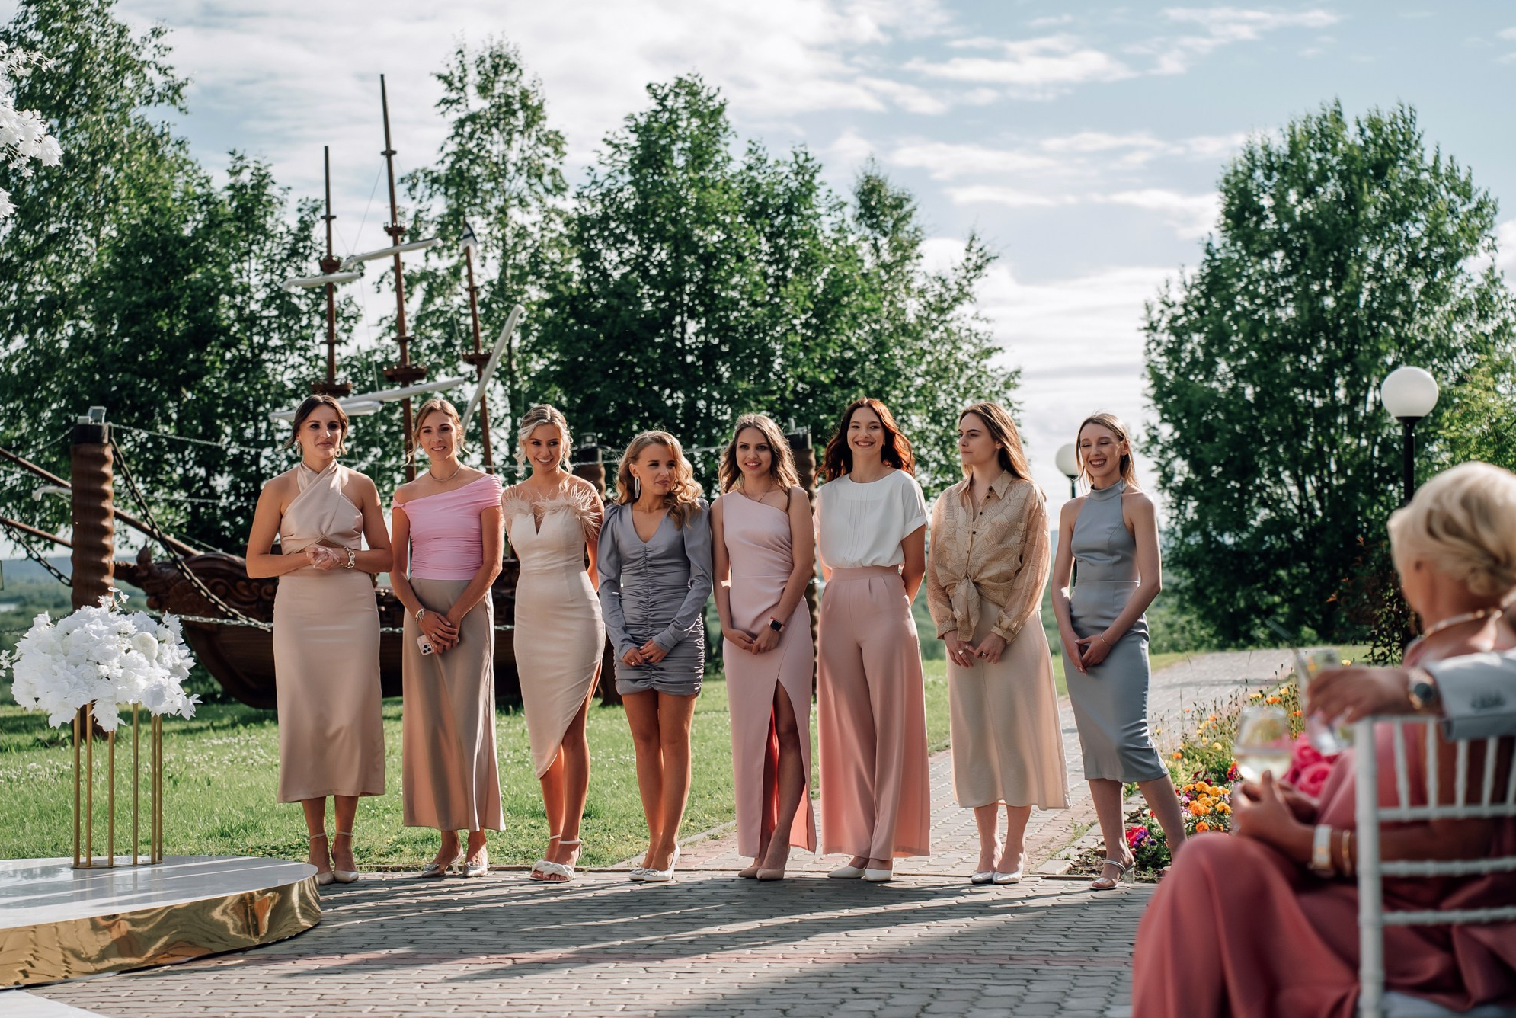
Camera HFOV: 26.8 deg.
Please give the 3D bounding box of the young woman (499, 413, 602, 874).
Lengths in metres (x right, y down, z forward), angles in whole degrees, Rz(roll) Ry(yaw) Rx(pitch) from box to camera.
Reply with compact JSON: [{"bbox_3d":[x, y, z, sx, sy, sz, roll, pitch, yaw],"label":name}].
[{"bbox_3d":[-0.754,0.486,11.630,0.390,1.739,0.320,0,-1,16],"label":"young woman"}]

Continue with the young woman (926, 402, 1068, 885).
[{"bbox_3d":[0.872,0.482,11.610,0.500,1.747,0.360,0,-1,29],"label":"young woman"}]

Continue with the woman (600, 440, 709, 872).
[{"bbox_3d":[-0.378,0.534,11.660,0.420,1.644,0.320,0,-1,16],"label":"woman"}]

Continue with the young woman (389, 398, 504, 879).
[{"bbox_3d":[-1.147,0.478,11.700,0.440,1.760,0.350,-1,-1,19],"label":"young woman"}]

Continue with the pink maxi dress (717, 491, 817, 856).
[{"bbox_3d":[0.033,0.603,11.710,0.360,1.337,0.290,0,-1,15],"label":"pink maxi dress"}]

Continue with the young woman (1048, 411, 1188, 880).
[{"bbox_3d":[1.299,0.501,11.460,0.440,1.706,0.420,0,-1,33],"label":"young woman"}]

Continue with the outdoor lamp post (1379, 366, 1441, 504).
[{"bbox_3d":[4.239,0.263,20.600,0.380,2.420,0.380,0,-1,0],"label":"outdoor lamp post"}]

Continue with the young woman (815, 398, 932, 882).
[{"bbox_3d":[0.424,0.475,11.660,0.430,1.762,0.330,0,-1,22],"label":"young woman"}]

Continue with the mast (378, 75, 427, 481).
[{"bbox_3d":[-2.748,-1.472,24.400,0.360,3.750,0.360,-4,-1,-17],"label":"mast"}]

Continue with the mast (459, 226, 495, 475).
[{"bbox_3d":[-2.124,-0.948,24.800,0.260,2.550,0.260,-5,-1,-17],"label":"mast"}]

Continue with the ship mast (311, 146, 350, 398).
[{"bbox_3d":[-3.238,-1.183,24.100,0.310,3.150,0.310,-1,-1,-17],"label":"ship mast"}]

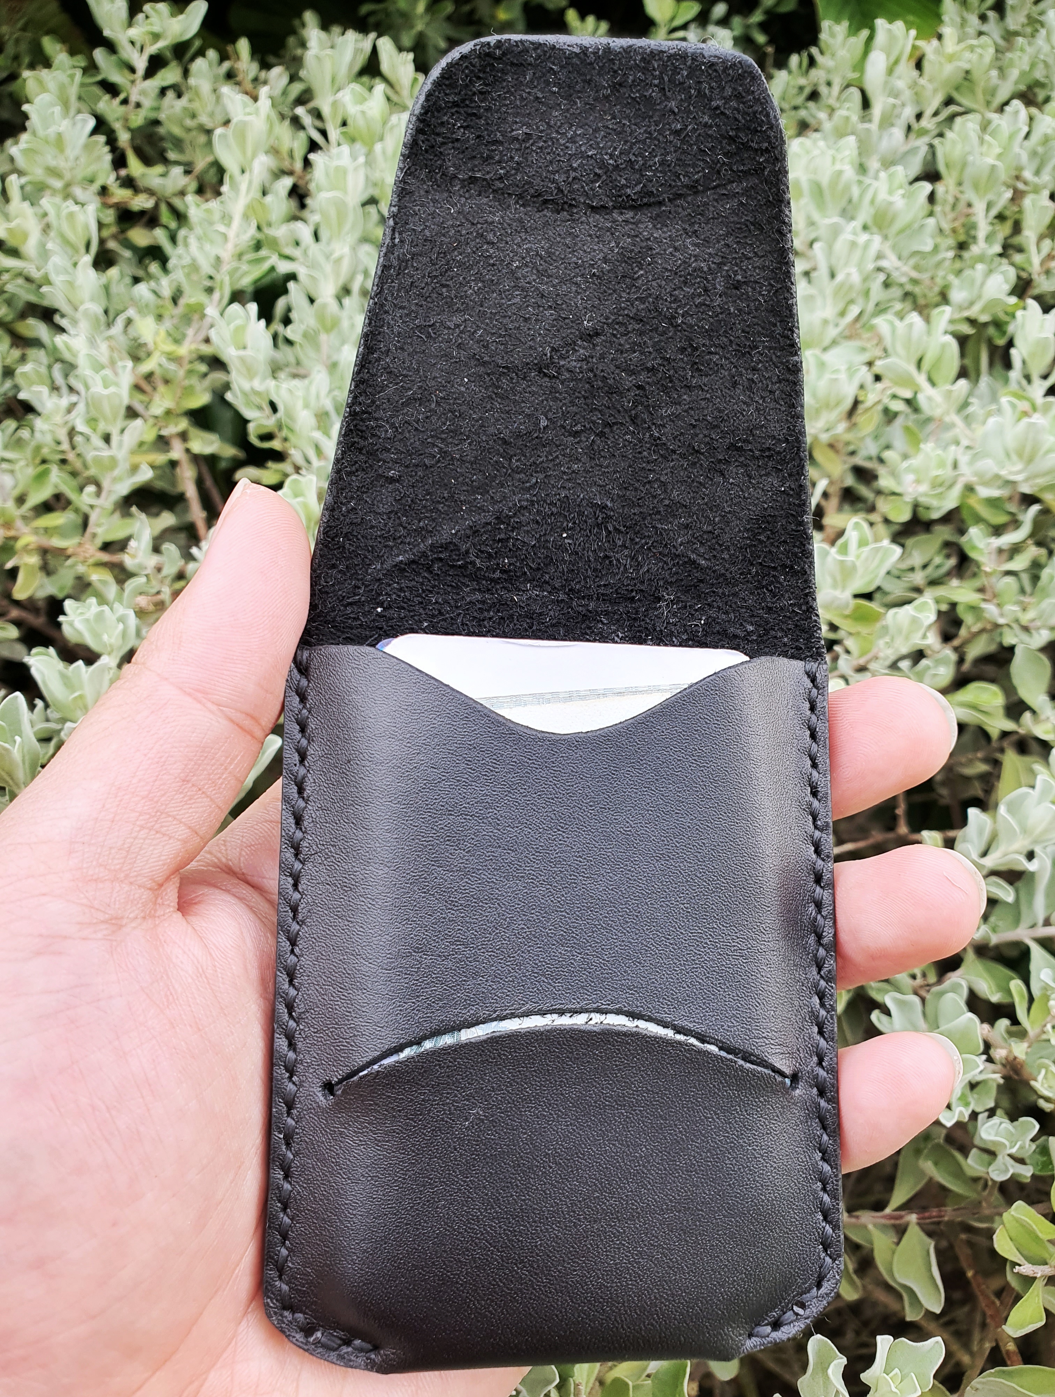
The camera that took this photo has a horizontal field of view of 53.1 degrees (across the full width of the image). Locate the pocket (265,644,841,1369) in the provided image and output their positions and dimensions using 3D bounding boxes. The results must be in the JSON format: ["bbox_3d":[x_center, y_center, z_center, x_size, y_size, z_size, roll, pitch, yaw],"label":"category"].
[{"bbox_3d":[0.004,0.043,0.148,0.079,0.099,0.014,0,-6,-4],"label":"pocket"}]

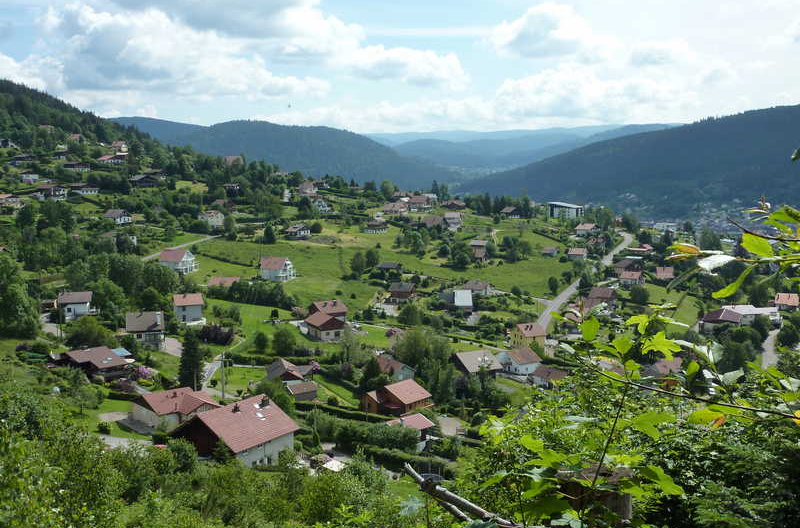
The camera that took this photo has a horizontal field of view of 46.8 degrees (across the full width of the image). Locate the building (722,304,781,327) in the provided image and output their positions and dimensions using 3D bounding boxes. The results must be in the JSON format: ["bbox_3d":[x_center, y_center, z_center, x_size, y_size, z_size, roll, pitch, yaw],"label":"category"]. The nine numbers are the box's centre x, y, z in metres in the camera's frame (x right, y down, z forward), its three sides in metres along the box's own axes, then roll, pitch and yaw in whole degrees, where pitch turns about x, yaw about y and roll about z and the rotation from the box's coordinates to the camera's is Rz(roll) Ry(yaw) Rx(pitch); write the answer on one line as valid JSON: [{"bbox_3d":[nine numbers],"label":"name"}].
[{"bbox_3d":[143.000,20.490,375.000,18.500,5.500,13.000,-2,8,-18],"label":"building"}]

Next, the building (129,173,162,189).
[{"bbox_3d":[-115.630,-37.480,420.000,10.200,5.800,11.300,-6,9,-38],"label":"building"}]

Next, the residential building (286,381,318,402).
[{"bbox_3d":[-20.680,26.590,195.000,5.440,3.750,4.350,-5,8,-37],"label":"residential building"}]

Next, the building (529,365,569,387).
[{"bbox_3d":[46.420,34.770,287.000,8.500,5.500,9.500,-4,8,-32],"label":"building"}]

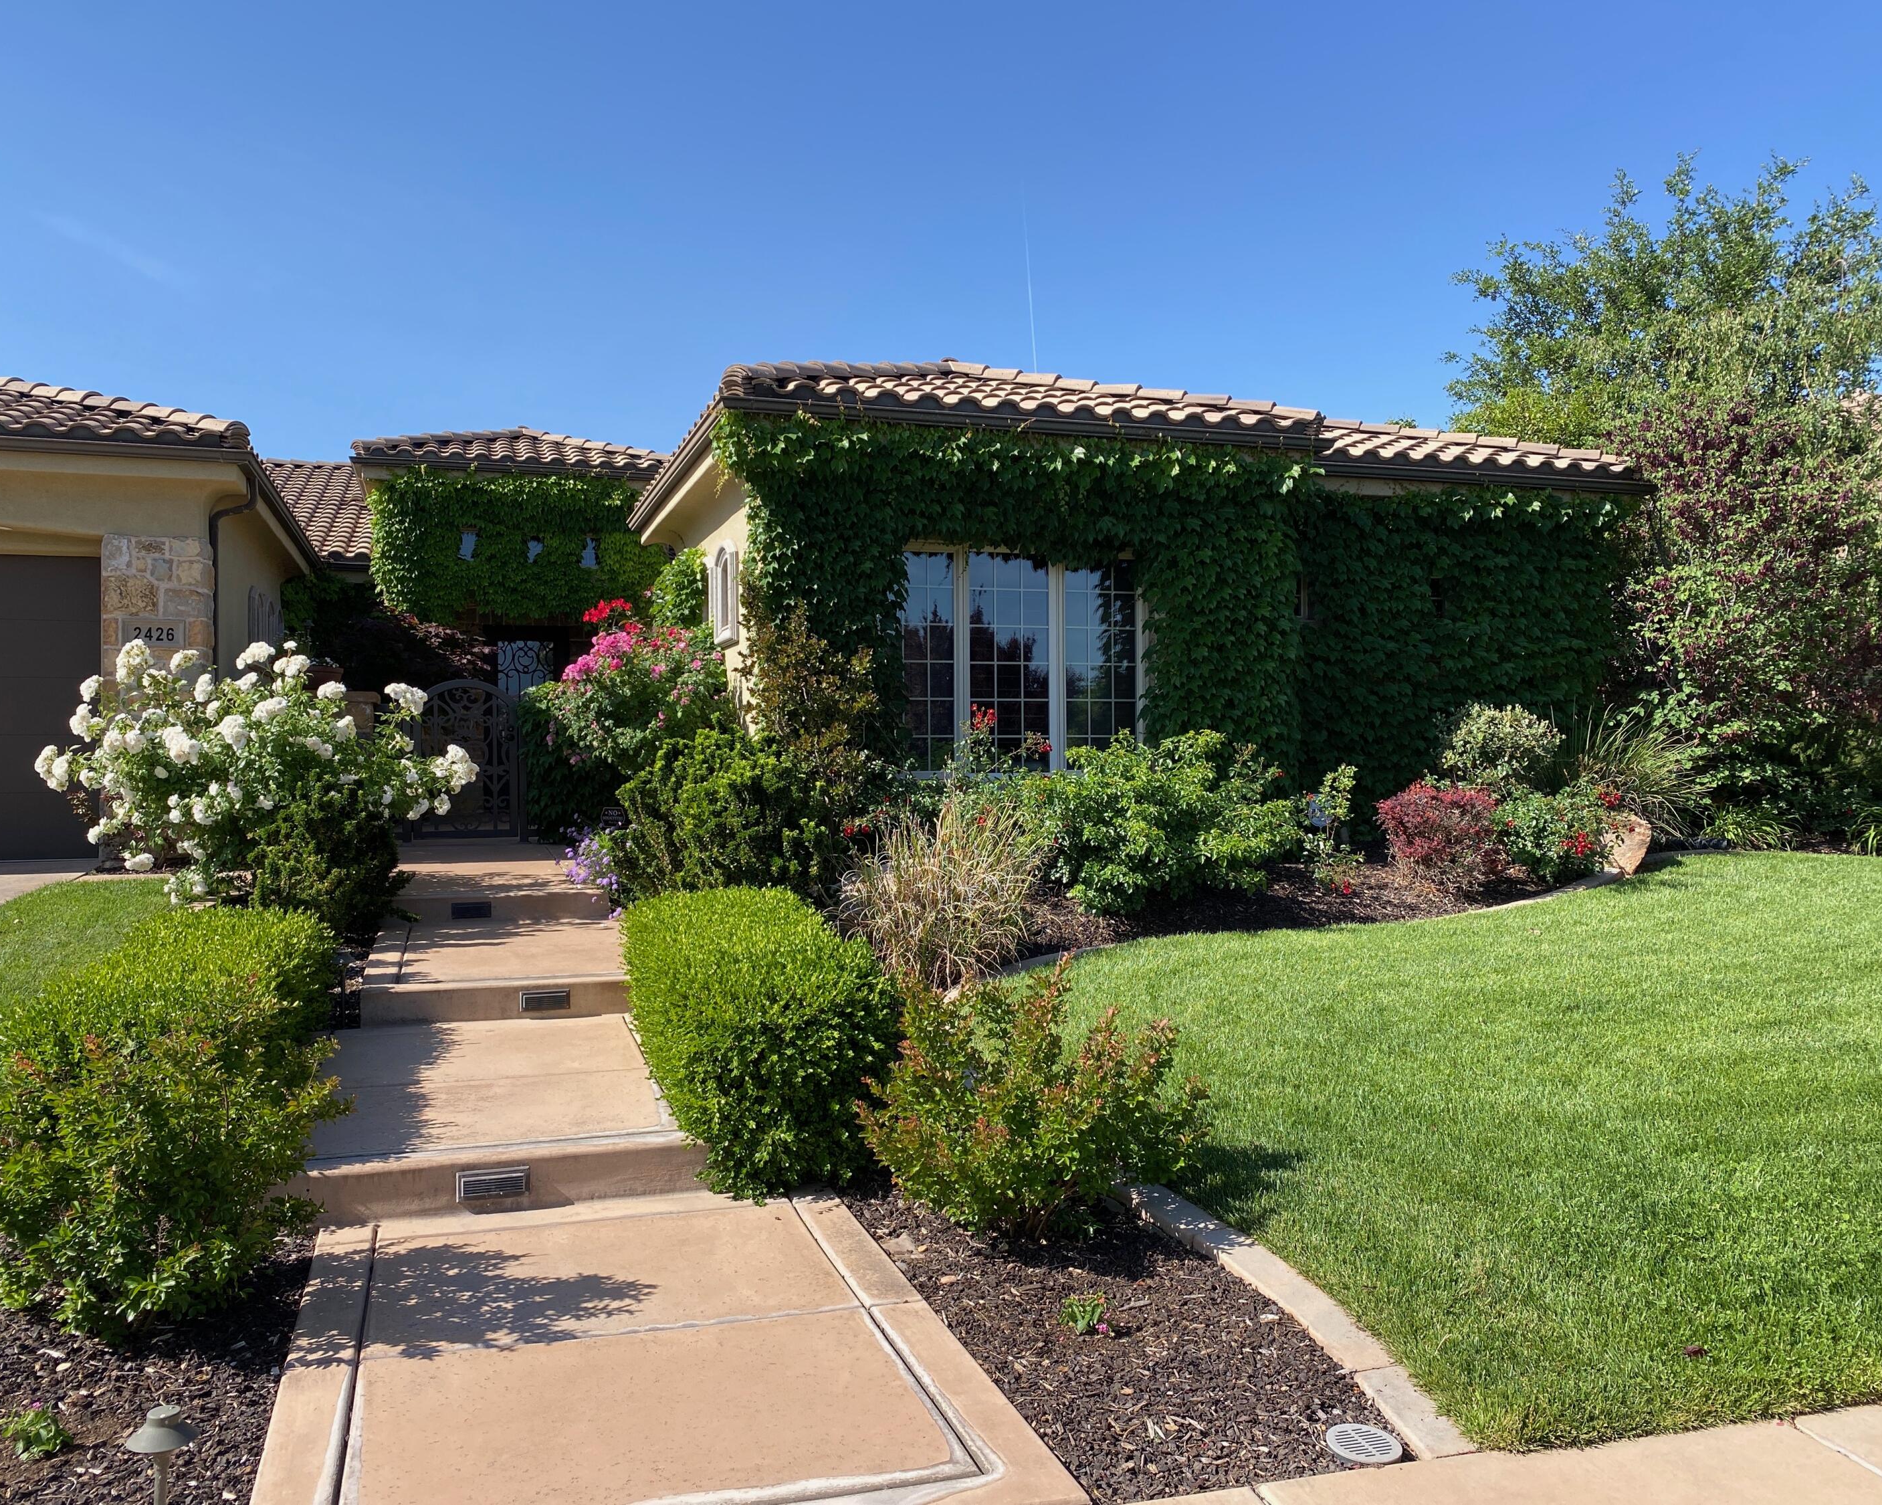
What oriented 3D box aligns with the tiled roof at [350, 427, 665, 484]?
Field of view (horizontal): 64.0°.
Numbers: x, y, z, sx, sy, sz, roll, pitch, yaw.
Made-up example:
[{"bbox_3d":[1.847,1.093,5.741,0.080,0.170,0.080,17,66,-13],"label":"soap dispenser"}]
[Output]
[{"bbox_3d":[-5.680,-3.910,20.300,4.100,1.050,3.700,0,0,-18],"label":"tiled roof"}]

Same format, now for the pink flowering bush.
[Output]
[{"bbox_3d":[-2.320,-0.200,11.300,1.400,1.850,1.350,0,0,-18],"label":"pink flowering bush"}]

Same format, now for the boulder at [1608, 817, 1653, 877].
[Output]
[{"bbox_3d":[5.200,0.690,11.450,0.440,0.470,0.400,0,0,-18],"label":"boulder"}]

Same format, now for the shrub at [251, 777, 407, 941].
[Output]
[{"bbox_3d":[-3.600,0.605,8.900,0.920,0.950,0.920,0,0,-18],"label":"shrub"}]

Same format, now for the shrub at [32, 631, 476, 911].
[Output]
[{"bbox_3d":[-4.380,0.080,9.850,2.500,1.680,1.800,0,0,-18],"label":"shrub"}]

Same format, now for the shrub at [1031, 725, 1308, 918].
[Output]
[{"bbox_3d":[1.450,0.425,9.850,1.700,1.120,1.450,0,0,-18],"label":"shrub"}]

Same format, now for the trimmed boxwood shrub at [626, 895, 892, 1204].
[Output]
[{"bbox_3d":[-0.780,1.045,5.850,0.780,0.840,1.900,0,0,-18],"label":"trimmed boxwood shrub"}]

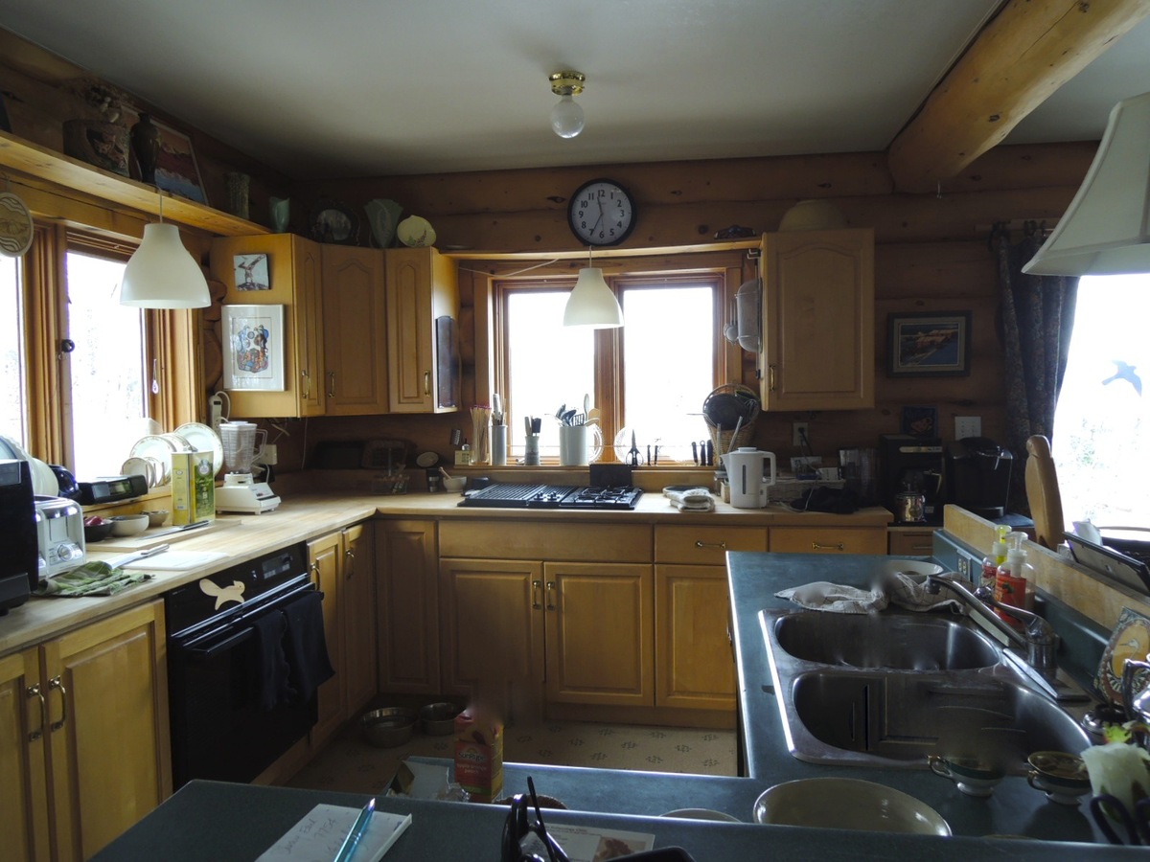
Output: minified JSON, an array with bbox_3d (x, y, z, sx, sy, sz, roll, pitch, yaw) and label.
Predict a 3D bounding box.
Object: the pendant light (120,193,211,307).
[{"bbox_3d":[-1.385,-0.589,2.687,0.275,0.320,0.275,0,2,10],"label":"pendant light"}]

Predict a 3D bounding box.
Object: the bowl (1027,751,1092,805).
[{"bbox_3d":[0.574,0.411,0.936,0.080,0.041,0.078,0,2,10],"label":"bowl"}]

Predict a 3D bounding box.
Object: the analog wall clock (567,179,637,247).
[{"bbox_3d":[0.135,-1.053,3.868,0.334,0.334,0.050,0,2,10],"label":"analog wall clock"}]

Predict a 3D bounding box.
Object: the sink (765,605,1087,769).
[{"bbox_3d":[0.600,0.502,1.383,0.499,0.183,0.785,0,2,10],"label":"sink"}]

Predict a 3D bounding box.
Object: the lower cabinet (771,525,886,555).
[{"bbox_3d":[1.040,0.778,3.433,0.450,0.850,0.600,0,3,10],"label":"lower cabinet"}]

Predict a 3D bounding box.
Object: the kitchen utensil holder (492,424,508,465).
[{"bbox_3d":[-0.378,0.073,4.027,0.082,0.200,0.082,0,2,10],"label":"kitchen utensil holder"}]

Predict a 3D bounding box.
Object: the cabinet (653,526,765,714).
[{"bbox_3d":[0.608,0.765,3.572,0.457,0.785,0.600,0,2,10],"label":"cabinet"}]

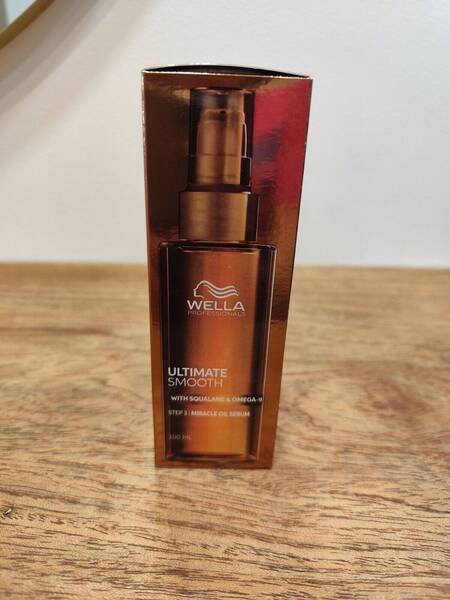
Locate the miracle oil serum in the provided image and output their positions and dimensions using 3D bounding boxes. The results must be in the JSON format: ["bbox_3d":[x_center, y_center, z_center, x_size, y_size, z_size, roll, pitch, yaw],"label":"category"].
[{"bbox_3d":[-0.003,-0.007,0.178,0.053,0.159,0.053,2,21,-2],"label":"miracle oil serum"}]

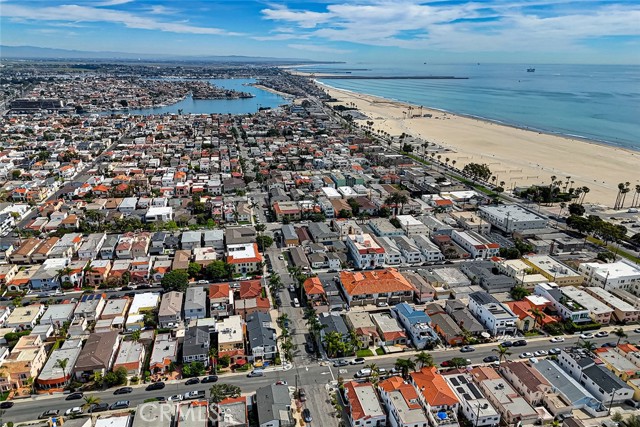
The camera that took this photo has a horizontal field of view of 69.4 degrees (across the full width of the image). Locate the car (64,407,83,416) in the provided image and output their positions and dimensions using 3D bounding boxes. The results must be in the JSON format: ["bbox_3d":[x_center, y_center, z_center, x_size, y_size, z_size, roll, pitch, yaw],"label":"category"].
[{"bbox_3d":[-71.290,57.520,134.340,4.600,1.470,1.820,-4,19,-12],"label":"car"}]

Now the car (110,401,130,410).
[{"bbox_3d":[-55.562,53.148,128.352,4.750,1.680,1.880,-3,19,-11],"label":"car"}]

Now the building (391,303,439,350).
[{"bbox_3d":[34.230,39.227,163.828,8.300,7.200,19.500,-3,19,-11],"label":"building"}]

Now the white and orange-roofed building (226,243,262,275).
[{"bbox_3d":[-35.819,21.129,218.888,15.000,6.100,22.300,-3,19,-11],"label":"white and orange-roofed building"}]

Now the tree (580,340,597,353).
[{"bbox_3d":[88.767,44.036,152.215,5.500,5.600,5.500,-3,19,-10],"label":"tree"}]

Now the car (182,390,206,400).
[{"bbox_3d":[-35.893,51.939,132.116,5.850,1.830,1.980,-3,19,-11],"label":"car"}]

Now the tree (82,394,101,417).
[{"bbox_3d":[-65.580,55.290,132.850,5.200,6.700,5.200,-4,19,-12],"label":"tree"}]

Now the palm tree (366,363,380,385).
[{"bbox_3d":[15.723,48.020,137.592,4.293,6.711,4.293,0,18,0],"label":"palm tree"}]

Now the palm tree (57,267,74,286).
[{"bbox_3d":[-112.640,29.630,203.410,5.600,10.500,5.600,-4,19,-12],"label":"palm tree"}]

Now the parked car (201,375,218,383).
[{"bbox_3d":[-33.062,49.849,139.330,4.600,1.500,1.850,-3,19,-11],"label":"parked car"}]

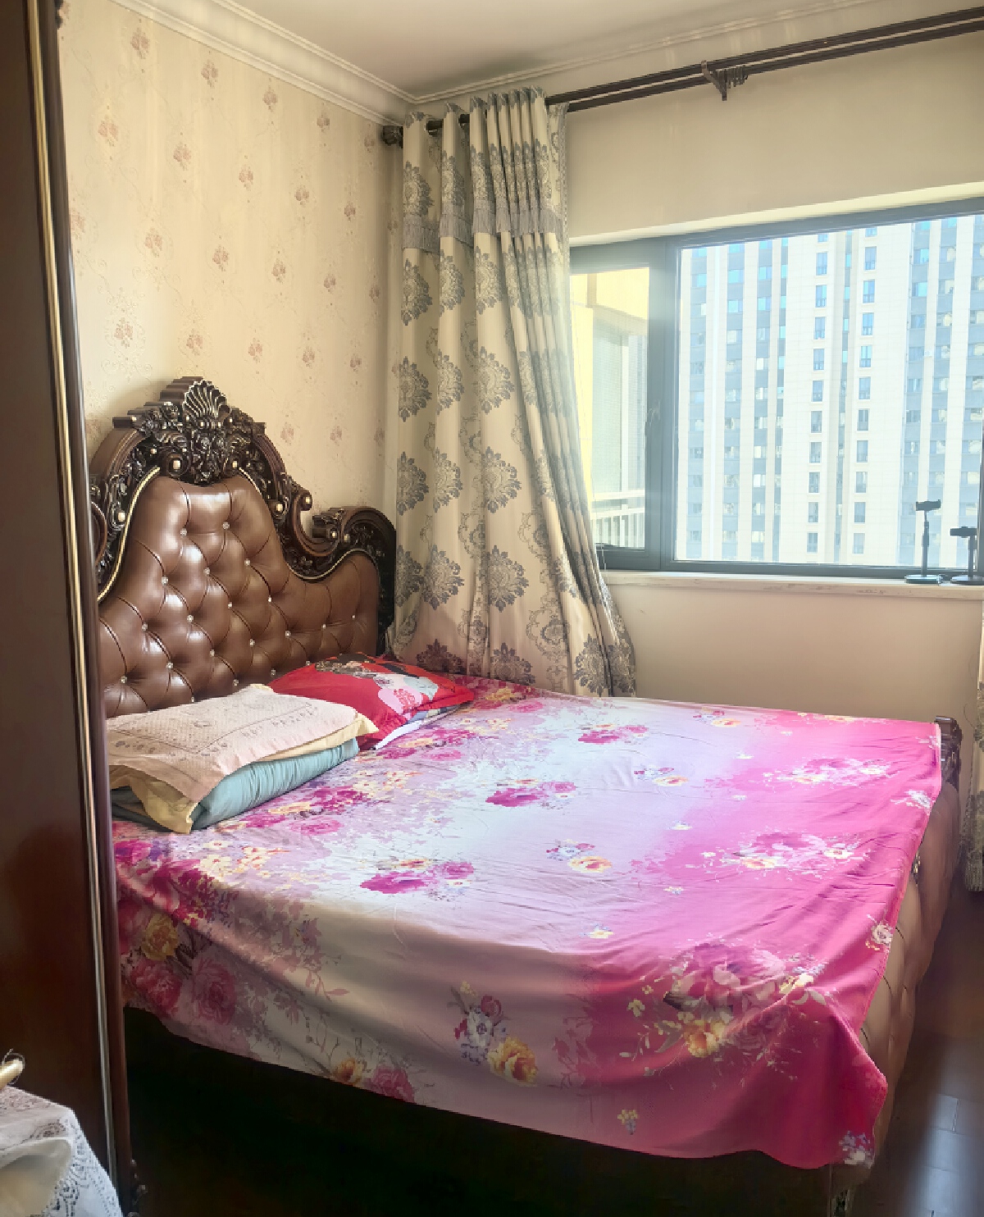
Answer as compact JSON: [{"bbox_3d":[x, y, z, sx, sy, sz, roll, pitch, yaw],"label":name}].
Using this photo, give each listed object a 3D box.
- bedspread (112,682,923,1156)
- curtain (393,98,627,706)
[{"bbox_3d":[0.084,0.555,2.617,1.900,0.320,1.880,3,9,25],"label":"bedspread"},{"bbox_3d":[0.070,-0.487,3.725,0.970,2.520,0.220,4,9,30],"label":"curtain"}]

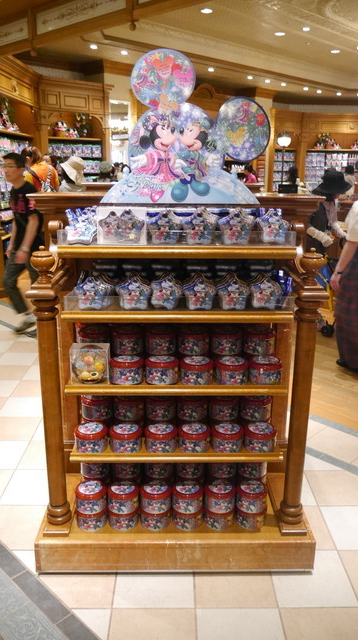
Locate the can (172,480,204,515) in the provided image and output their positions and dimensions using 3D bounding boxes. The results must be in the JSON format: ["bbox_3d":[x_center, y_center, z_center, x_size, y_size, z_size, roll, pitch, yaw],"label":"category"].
[{"bbox_3d":[0.036,0.703,2.073,0.124,0.081,0.124,1,16,0],"label":"can"}]

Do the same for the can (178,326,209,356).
[{"bbox_3d":[0.061,0.080,2.049,0.125,0.075,0.125,0,16,-1],"label":"can"}]

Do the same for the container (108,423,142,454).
[{"bbox_3d":[-0.206,0.463,2.013,0.124,0.073,0.124,0,15,0],"label":"container"}]

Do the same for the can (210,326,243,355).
[{"bbox_3d":[0.194,0.082,2.097,0.127,0.075,0.127,0,16,0],"label":"can"}]

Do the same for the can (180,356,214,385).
[{"bbox_3d":[0.068,0.188,1.949,0.125,0.075,0.125,0,16,-1],"label":"can"}]

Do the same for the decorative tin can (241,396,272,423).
[{"bbox_3d":[0.320,0.355,2.131,0.124,0.073,0.124,0,15,0],"label":"decorative tin can"}]

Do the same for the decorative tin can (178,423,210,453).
[{"bbox_3d":[0.061,0.466,2.059,0.127,0.075,0.127,0,16,0],"label":"decorative tin can"}]

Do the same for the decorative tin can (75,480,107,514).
[{"bbox_3d":[-0.345,0.704,2.054,0.124,0.073,0.124,0,15,0],"label":"decorative tin can"}]

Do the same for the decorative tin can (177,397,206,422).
[{"bbox_3d":[0.059,0.346,2.104,0.125,0.075,0.125,0,16,-1],"label":"decorative tin can"}]

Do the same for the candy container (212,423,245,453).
[{"bbox_3d":[0.192,0.466,2.059,0.127,0.075,0.127,0,16,0],"label":"candy container"}]

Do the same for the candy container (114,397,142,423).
[{"bbox_3d":[-0.207,0.353,2.157,0.124,0.081,0.124,0,16,-1],"label":"candy container"}]

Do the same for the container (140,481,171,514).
[{"bbox_3d":[-0.092,0.707,2.073,0.125,0.075,0.125,0,16,-1],"label":"container"}]

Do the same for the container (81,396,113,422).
[{"bbox_3d":[-0.340,0.352,2.155,0.124,0.081,0.124,0,16,-1],"label":"container"}]

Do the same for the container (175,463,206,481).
[{"bbox_3d":[0.049,0.596,2.173,0.124,0.081,0.124,0,16,-1],"label":"container"}]

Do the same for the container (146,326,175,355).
[{"bbox_3d":[-0.069,0.085,2.078,0.124,0.073,0.124,0,15,0],"label":"container"}]

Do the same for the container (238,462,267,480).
[{"bbox_3d":[0.310,0.601,2.178,0.125,0.075,0.125,0,16,-1],"label":"container"}]

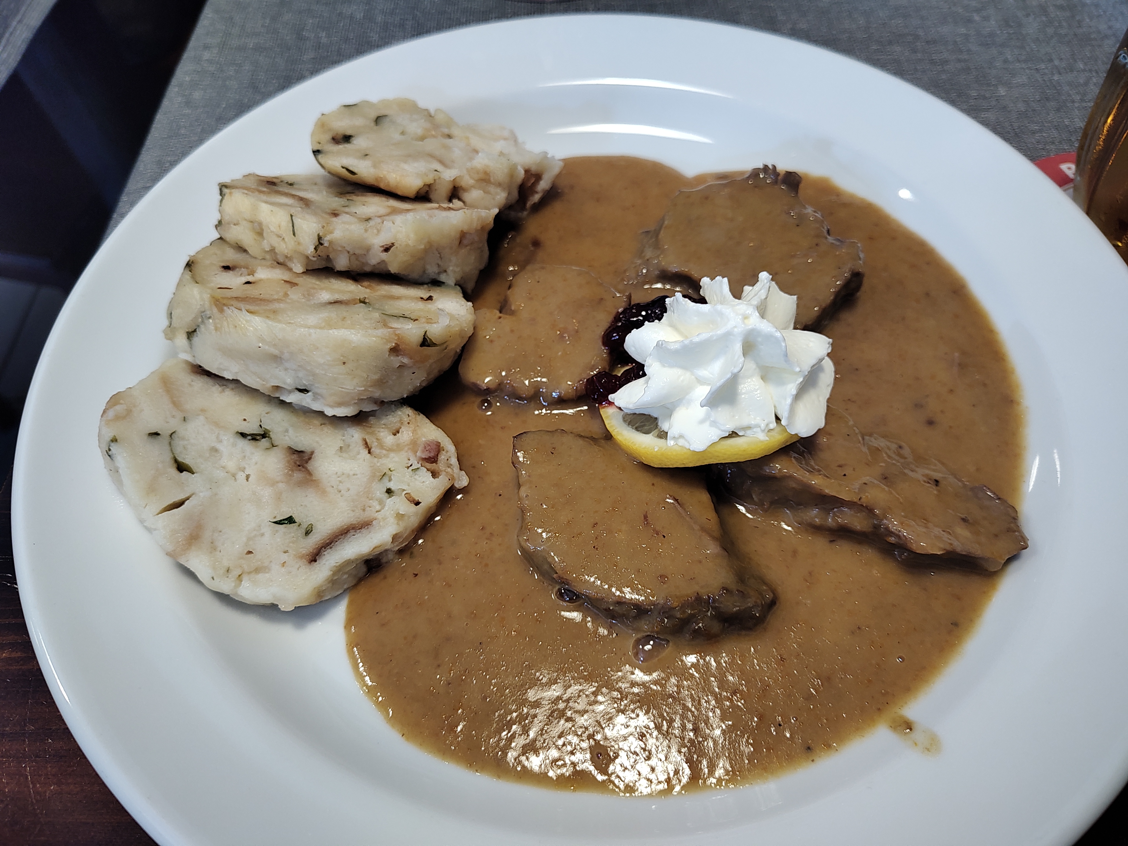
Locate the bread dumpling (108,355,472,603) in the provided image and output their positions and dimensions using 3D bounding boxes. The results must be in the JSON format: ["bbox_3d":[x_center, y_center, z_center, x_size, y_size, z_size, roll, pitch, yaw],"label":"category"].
[{"bbox_3d":[-0.067,0.010,0.183,0.081,0.022,0.070,11,67,-12],"label":"bread dumpling"}]

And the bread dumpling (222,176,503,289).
[{"bbox_3d":[-0.060,-0.058,0.222,0.081,0.020,0.067,12,21,3],"label":"bread dumpling"}]

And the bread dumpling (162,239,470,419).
[{"bbox_3d":[-0.063,-0.030,0.204,0.079,0.022,0.071,15,27,4],"label":"bread dumpling"}]

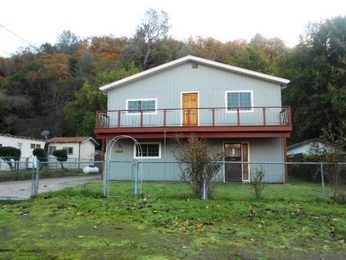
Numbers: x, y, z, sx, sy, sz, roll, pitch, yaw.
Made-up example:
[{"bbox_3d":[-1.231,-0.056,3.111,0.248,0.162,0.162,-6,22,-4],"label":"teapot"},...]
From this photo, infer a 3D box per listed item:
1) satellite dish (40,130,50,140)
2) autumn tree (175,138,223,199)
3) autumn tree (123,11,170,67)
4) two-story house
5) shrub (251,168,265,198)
[{"bbox_3d":[-11.896,0.512,27.067,0.750,0.900,0.900,-2,-6,18],"label":"satellite dish"},{"bbox_3d":[0.907,1.324,10.322,1.720,2.200,1.600,-1,-5,9],"label":"autumn tree"},{"bbox_3d":[-4.722,-16.181,51.692,7.584,11.420,6.800,-1,-5,9],"label":"autumn tree"},{"bbox_3d":[1.673,-0.254,20.332,10.600,7.050,10.800,-1,-5,9],"label":"two-story house"},{"bbox_3d":[2.963,1.873,10.171,0.520,1.090,0.500,-1,-5,9],"label":"shrub"}]

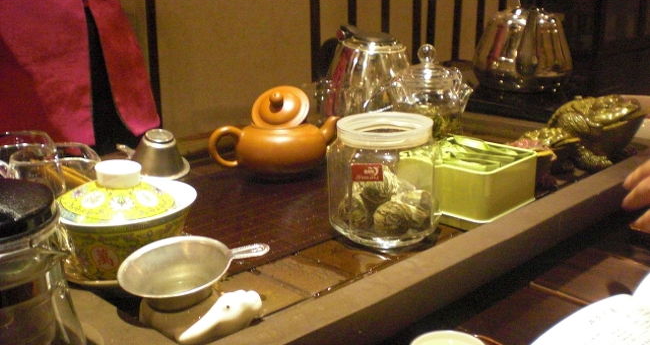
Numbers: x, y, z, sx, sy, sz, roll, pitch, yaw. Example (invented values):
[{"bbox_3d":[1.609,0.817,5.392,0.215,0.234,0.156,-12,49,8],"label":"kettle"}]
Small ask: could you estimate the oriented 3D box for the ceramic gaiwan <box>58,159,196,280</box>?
[{"bbox_3d":[-0.156,0.034,0.566,0.110,0.085,0.110,-1,18,0],"label":"ceramic gaiwan"}]

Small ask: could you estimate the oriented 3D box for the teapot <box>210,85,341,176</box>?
[{"bbox_3d":[-0.057,-0.050,0.822,0.154,0.095,0.105,-4,19,-9],"label":"teapot"}]

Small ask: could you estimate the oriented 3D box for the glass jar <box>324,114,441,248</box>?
[{"bbox_3d":[0.053,0.005,0.638,0.099,0.101,0.099,-1,18,0],"label":"glass jar"}]

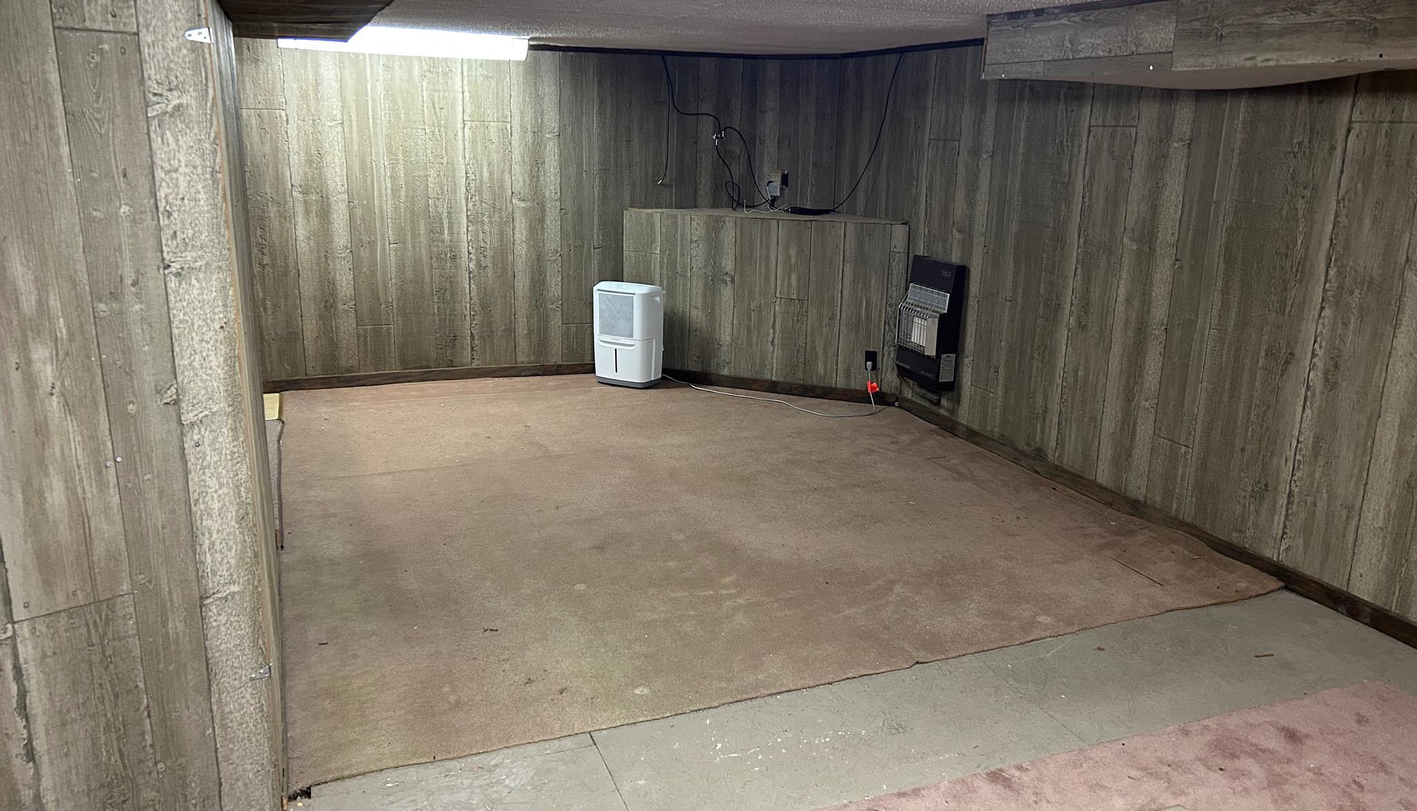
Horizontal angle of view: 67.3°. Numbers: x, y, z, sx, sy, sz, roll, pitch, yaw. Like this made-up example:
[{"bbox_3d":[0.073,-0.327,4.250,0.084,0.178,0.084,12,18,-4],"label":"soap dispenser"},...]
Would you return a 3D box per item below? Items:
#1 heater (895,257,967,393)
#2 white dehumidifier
[{"bbox_3d":[1.171,-0.435,5.709,0.170,0.665,0.395,-5,16,-21],"label":"heater"},{"bbox_3d":[-0.492,-0.446,6.612,0.370,0.597,0.283,9,17,27],"label":"white dehumidifier"}]

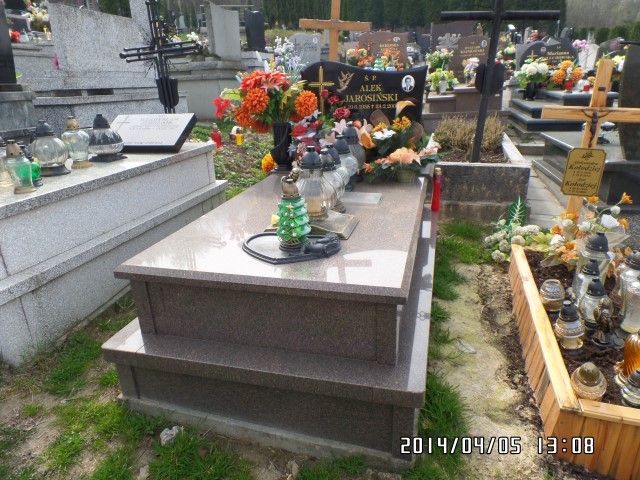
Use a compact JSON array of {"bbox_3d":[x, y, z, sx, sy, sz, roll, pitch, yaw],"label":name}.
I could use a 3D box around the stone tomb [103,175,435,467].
[{"bbox_3d":[0.004,0.092,2.310,1.185,0.540,1.933,3,22,15],"label":"stone tomb"}]

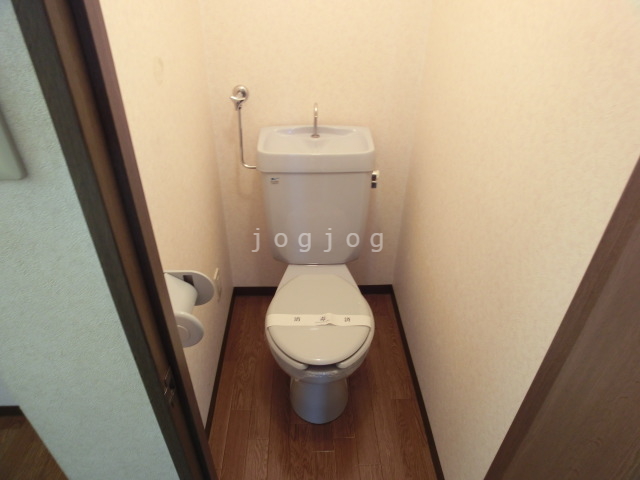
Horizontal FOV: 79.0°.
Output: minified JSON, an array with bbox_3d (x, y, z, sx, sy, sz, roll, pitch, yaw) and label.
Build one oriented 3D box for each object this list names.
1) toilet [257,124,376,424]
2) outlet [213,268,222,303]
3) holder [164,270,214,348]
[{"bbox_3d":[-0.008,0.133,1.419,0.394,0.871,0.764,0,33,-2],"label":"toilet"},{"bbox_3d":[-0.403,0.178,1.538,0.011,0.120,0.071,0,33,-2],"label":"outlet"},{"bbox_3d":[-0.334,0.175,0.996,0.104,0.120,0.150,0,33,-2],"label":"holder"}]

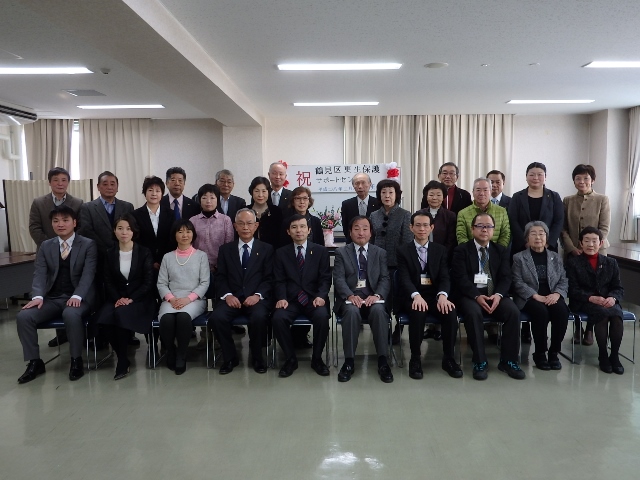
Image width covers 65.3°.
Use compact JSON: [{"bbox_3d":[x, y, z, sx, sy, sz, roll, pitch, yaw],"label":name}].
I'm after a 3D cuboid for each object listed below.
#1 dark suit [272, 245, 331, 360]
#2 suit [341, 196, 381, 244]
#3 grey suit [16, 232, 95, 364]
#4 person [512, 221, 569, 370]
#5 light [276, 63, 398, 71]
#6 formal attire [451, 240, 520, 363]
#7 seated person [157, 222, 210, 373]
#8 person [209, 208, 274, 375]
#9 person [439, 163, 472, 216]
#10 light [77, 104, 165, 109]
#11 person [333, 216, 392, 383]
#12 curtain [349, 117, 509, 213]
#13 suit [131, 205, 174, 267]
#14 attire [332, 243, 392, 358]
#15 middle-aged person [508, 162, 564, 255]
[{"bbox_3d":[-0.155,0.489,4.243,0.500,0.950,0.640,0,6,1],"label":"dark suit"},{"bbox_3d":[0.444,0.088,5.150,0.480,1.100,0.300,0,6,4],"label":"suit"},{"bbox_3d":[-2.162,0.470,4.210,0.526,1.028,0.680,-1,6,-2],"label":"grey suit"},{"bbox_3d":[1.869,0.432,4.301,0.448,1.201,0.620,0,6,7],"label":"person"},{"bbox_3d":[0.200,-1.719,4.974,1.230,0.050,0.200,0,6,1],"label":"light"},{"bbox_3d":[1.362,0.482,4.225,0.492,0.949,0.660,0,6,2],"label":"formal attire"},{"bbox_3d":[-1.147,0.442,4.269,0.447,1.251,0.640,-1,6,-2],"label":"seated person"},{"bbox_3d":[-0.648,0.398,4.264,0.529,1.330,0.640,-1,6,0],"label":"person"},{"bbox_3d":[1.298,0.058,5.117,0.520,1.720,0.330,0,6,8],"label":"person"},{"bbox_3d":[-2.971,-2.002,7.471,1.260,0.080,0.240,0,6,1],"label":"light"},{"bbox_3d":[0.340,0.421,4.089,0.500,1.220,0.800,0,6,1],"label":"person"},{"bbox_3d":[1.875,-1.126,8.661,2.870,2.050,0.160,0,6,1],"label":"curtain"},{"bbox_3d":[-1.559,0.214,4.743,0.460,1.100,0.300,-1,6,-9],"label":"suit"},{"bbox_3d":[0.360,0.500,4.231,0.490,0.932,0.650,-1,6,0],"label":"attire"},{"bbox_3d":[1.999,0.125,4.634,0.500,1.670,0.340,1,6,12],"label":"middle-aged person"}]

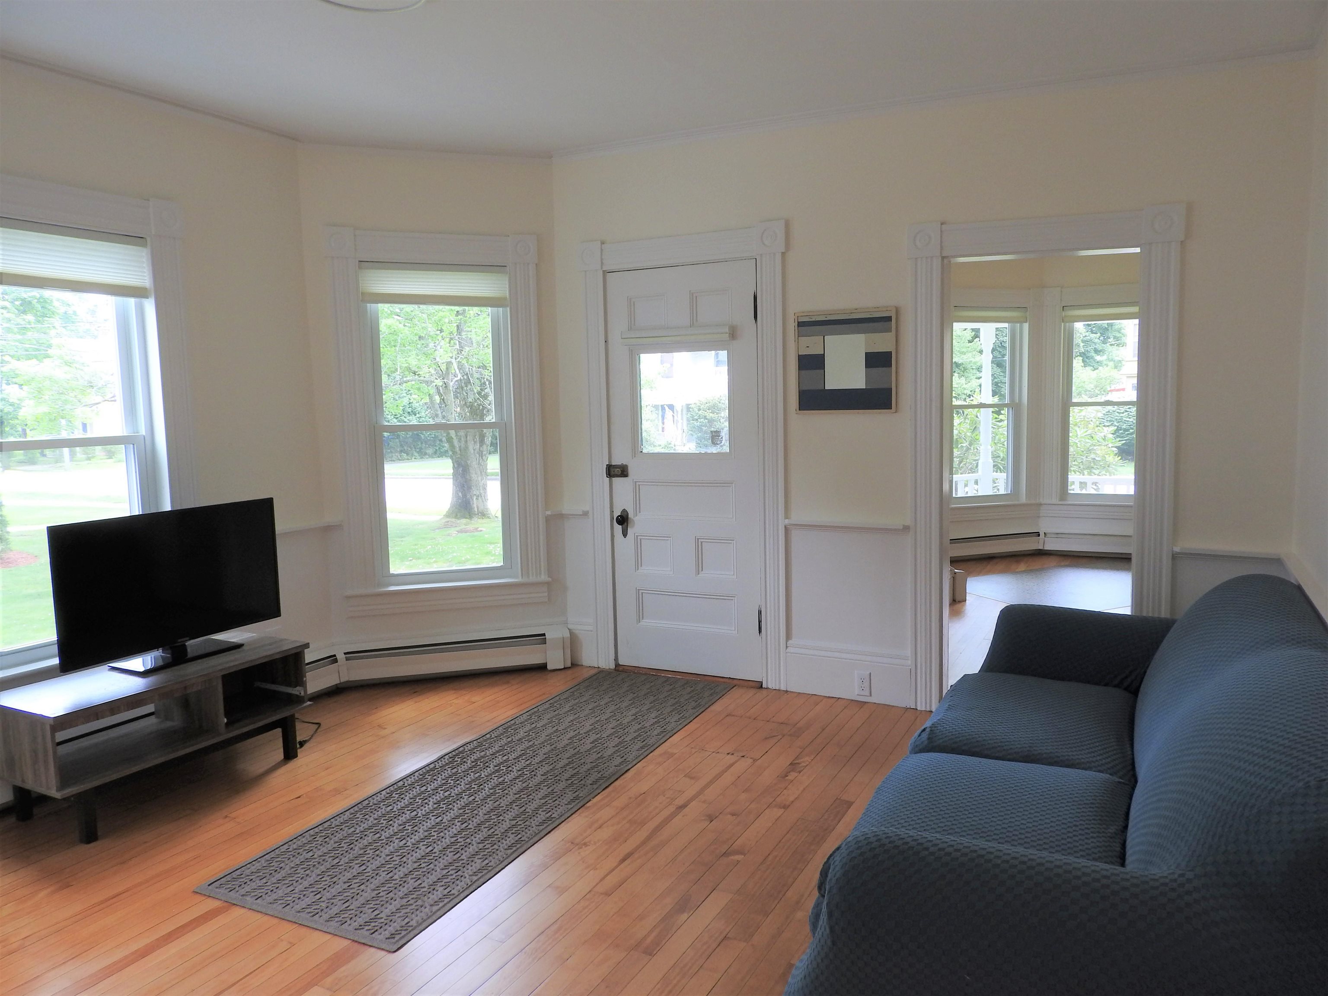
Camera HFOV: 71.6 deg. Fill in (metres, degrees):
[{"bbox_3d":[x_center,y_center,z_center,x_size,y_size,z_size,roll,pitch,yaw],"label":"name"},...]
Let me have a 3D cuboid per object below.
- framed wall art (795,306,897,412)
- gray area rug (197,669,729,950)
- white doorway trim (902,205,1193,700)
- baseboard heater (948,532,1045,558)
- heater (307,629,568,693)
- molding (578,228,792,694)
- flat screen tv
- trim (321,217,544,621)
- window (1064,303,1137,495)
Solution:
[{"bbox_3d":[0.821,-0.626,4.211,0.471,0.473,0.030,1,6,24],"label":"framed wall art"},{"bbox_3d":[-0.512,1.044,3.631,0.758,0.010,2.499,1,6,24],"label":"gray area rug"},{"bbox_3d":[1.595,-0.097,3.933,1.086,2.144,0.140,1,6,24],"label":"white doorway trim"},{"bbox_3d":[2.952,0.443,8.176,1.096,0.219,0.080,-3,6,-18],"label":"baseboard heater"},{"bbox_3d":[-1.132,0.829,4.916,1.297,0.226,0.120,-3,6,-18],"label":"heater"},{"bbox_3d":[0.106,-0.197,4.662,1.099,2.239,0.100,1,6,24],"label":"molding"},{"bbox_3d":[-1.938,0.341,3.629,0.190,0.595,0.920,2,6,28],"label":"flat screen tv"},{"bbox_3d":[-1.159,-0.425,4.868,1.077,1.939,0.110,-3,6,-18],"label":"trim"},{"bbox_3d":[3.913,-0.837,8.085,0.712,1.733,0.100,1,6,24],"label":"window"}]

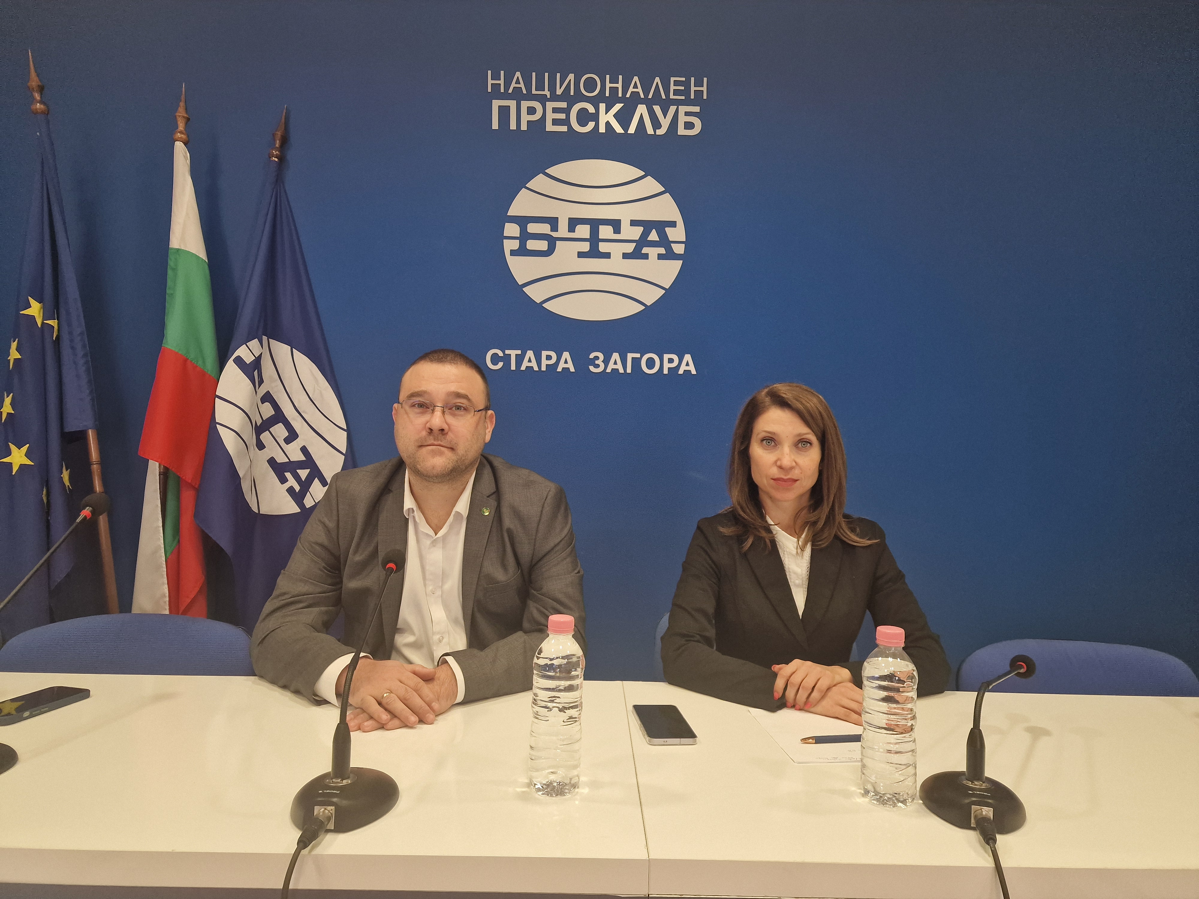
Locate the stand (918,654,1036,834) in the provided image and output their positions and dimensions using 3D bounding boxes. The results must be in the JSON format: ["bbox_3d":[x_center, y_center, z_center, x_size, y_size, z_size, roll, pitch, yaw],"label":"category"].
[{"bbox_3d":[0.480,0.354,1.005,0.130,0.150,0.270,1,0,35],"label":"stand"}]

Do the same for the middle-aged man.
[{"bbox_3d":[-0.323,0.486,1.460,0.600,1.330,0.680,1,0,-2],"label":"middle-aged man"}]

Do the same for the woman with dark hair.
[{"bbox_3d":[0.367,0.523,1.490,0.520,1.290,0.660,1,0,5],"label":"woman with dark hair"}]

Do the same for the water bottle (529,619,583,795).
[{"bbox_3d":[-0.050,0.311,0.984,0.065,0.209,0.065,1,0,0],"label":"water bottle"}]

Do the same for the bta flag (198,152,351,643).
[{"bbox_3d":[-0.950,-0.140,2.380,0.500,1.450,0.190,1,0,-11],"label":"bta flag"}]

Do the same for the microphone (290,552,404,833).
[{"bbox_3d":[-0.290,0.273,0.975,0.125,0.280,0.240,1,0,3],"label":"microphone"}]

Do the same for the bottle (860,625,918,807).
[{"bbox_3d":[0.355,0.322,0.975,0.065,0.208,0.065,1,0,0],"label":"bottle"}]

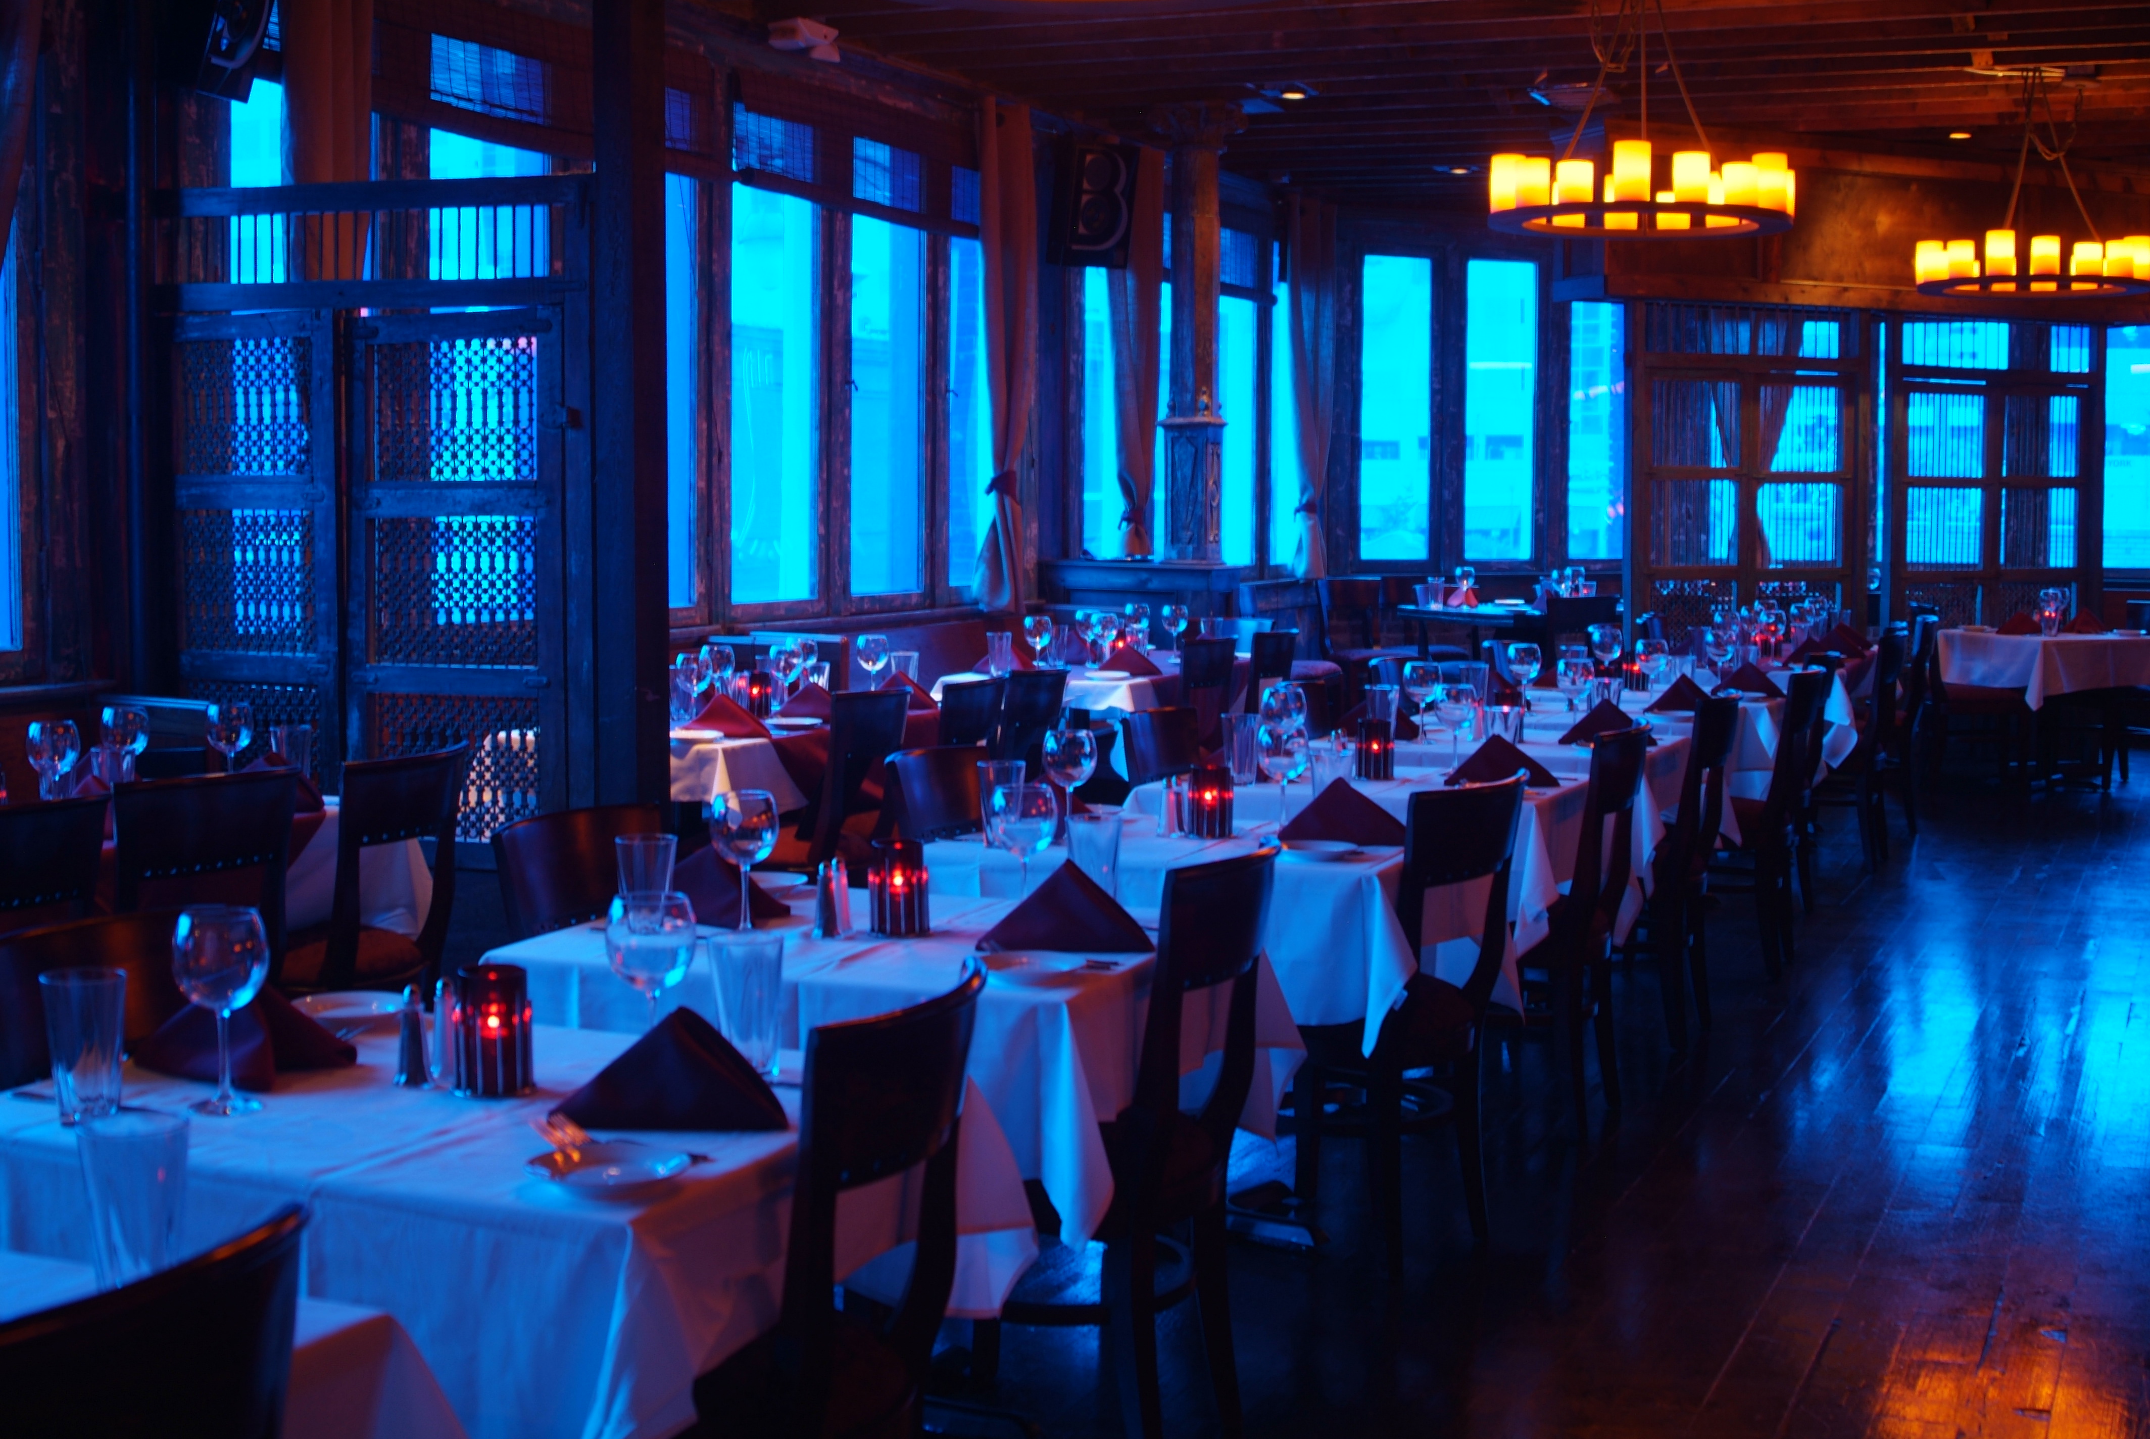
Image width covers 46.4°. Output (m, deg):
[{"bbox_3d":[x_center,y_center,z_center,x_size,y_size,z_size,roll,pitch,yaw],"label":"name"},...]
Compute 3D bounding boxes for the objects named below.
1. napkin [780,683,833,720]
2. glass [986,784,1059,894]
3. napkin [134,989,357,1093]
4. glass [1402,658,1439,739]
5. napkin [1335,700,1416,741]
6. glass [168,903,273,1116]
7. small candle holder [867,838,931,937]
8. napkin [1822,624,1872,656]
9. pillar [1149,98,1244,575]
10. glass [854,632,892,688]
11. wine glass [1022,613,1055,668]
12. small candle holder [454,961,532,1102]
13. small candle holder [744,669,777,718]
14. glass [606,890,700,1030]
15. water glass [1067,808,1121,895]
[{"bbox_3d":[-0.697,-0.051,6.750,0.240,0.115,0.155,1,5,5],"label":"napkin"},{"bbox_3d":[-0.081,0.208,3.971,0.108,0.207,0.108,0,5,-1],"label":"glass"},{"bbox_3d":[-0.950,0.346,2.860,0.255,0.112,0.160,1,5,12],"label":"napkin"},{"bbox_3d":[0.973,-0.048,7.017,0.107,0.218,0.107,2,5,25],"label":"glass"},{"bbox_3d":[0.775,-0.008,6.483,0.235,0.115,0.160,2,5,10],"label":"napkin"},{"bbox_3d":[-0.872,0.297,2.565,0.095,0.205,0.095,1,5,0],"label":"glass"},{"bbox_3d":[-0.254,0.242,3.661,0.085,0.136,0.085,0,5,0],"label":"small candle holder"},{"bbox_3d":[3.024,-0.313,9.978,0.240,0.118,0.155,0,5,-11],"label":"napkin"},{"bbox_3d":[0.522,-1.649,10.808,0.310,1.950,0.310,3,6,24],"label":"pillar"},{"bbox_3d":[-0.678,-0.169,8.437,0.107,0.218,0.107,0,5,0],"label":"glass"},{"bbox_3d":[-0.122,-0.243,8.410,0.094,0.205,0.094,1,5,0],"label":"wine glass"},{"bbox_3d":[-0.617,0.331,2.669,0.091,0.125,0.091,1,5,0],"label":"small candle holder"},{"bbox_3d":[-0.852,-0.065,6.804,0.090,0.125,0.090,1,5,0],"label":"small candle holder"},{"bbox_3d":[-0.454,0.287,2.708,0.099,0.211,0.099,0,5,0],"label":"glass"},{"bbox_3d":[0.031,0.237,3.963,0.086,0.152,0.086,0,5,0],"label":"water glass"}]

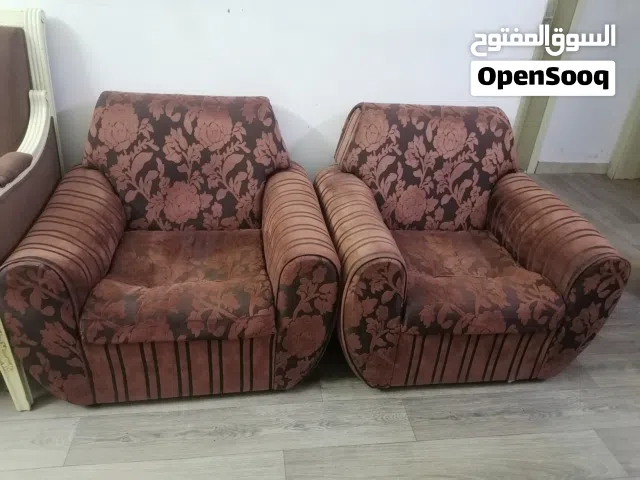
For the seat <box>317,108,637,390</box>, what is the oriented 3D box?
[{"bbox_3d":[0.522,-0.017,2.104,1.023,0.891,0.843,-2,32,-9],"label":"seat"}]

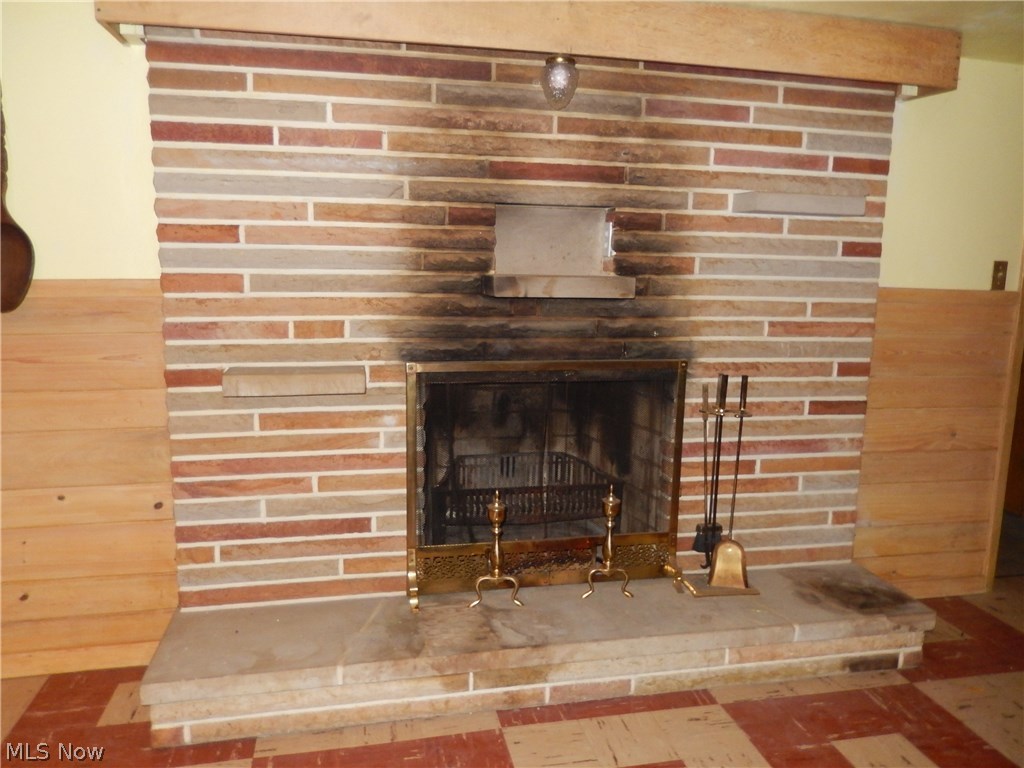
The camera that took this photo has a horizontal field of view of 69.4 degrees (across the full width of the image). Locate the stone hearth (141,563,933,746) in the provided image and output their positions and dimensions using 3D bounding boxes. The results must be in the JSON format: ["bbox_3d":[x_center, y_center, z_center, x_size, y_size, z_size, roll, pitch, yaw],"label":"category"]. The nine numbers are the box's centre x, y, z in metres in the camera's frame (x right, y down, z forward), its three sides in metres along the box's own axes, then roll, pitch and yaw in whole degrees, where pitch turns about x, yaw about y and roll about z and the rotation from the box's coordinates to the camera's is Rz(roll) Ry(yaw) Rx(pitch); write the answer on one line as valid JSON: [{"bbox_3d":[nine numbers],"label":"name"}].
[{"bbox_3d":[0.166,0.850,2.453,2.466,0.202,0.424,-1,10,-11],"label":"stone hearth"}]

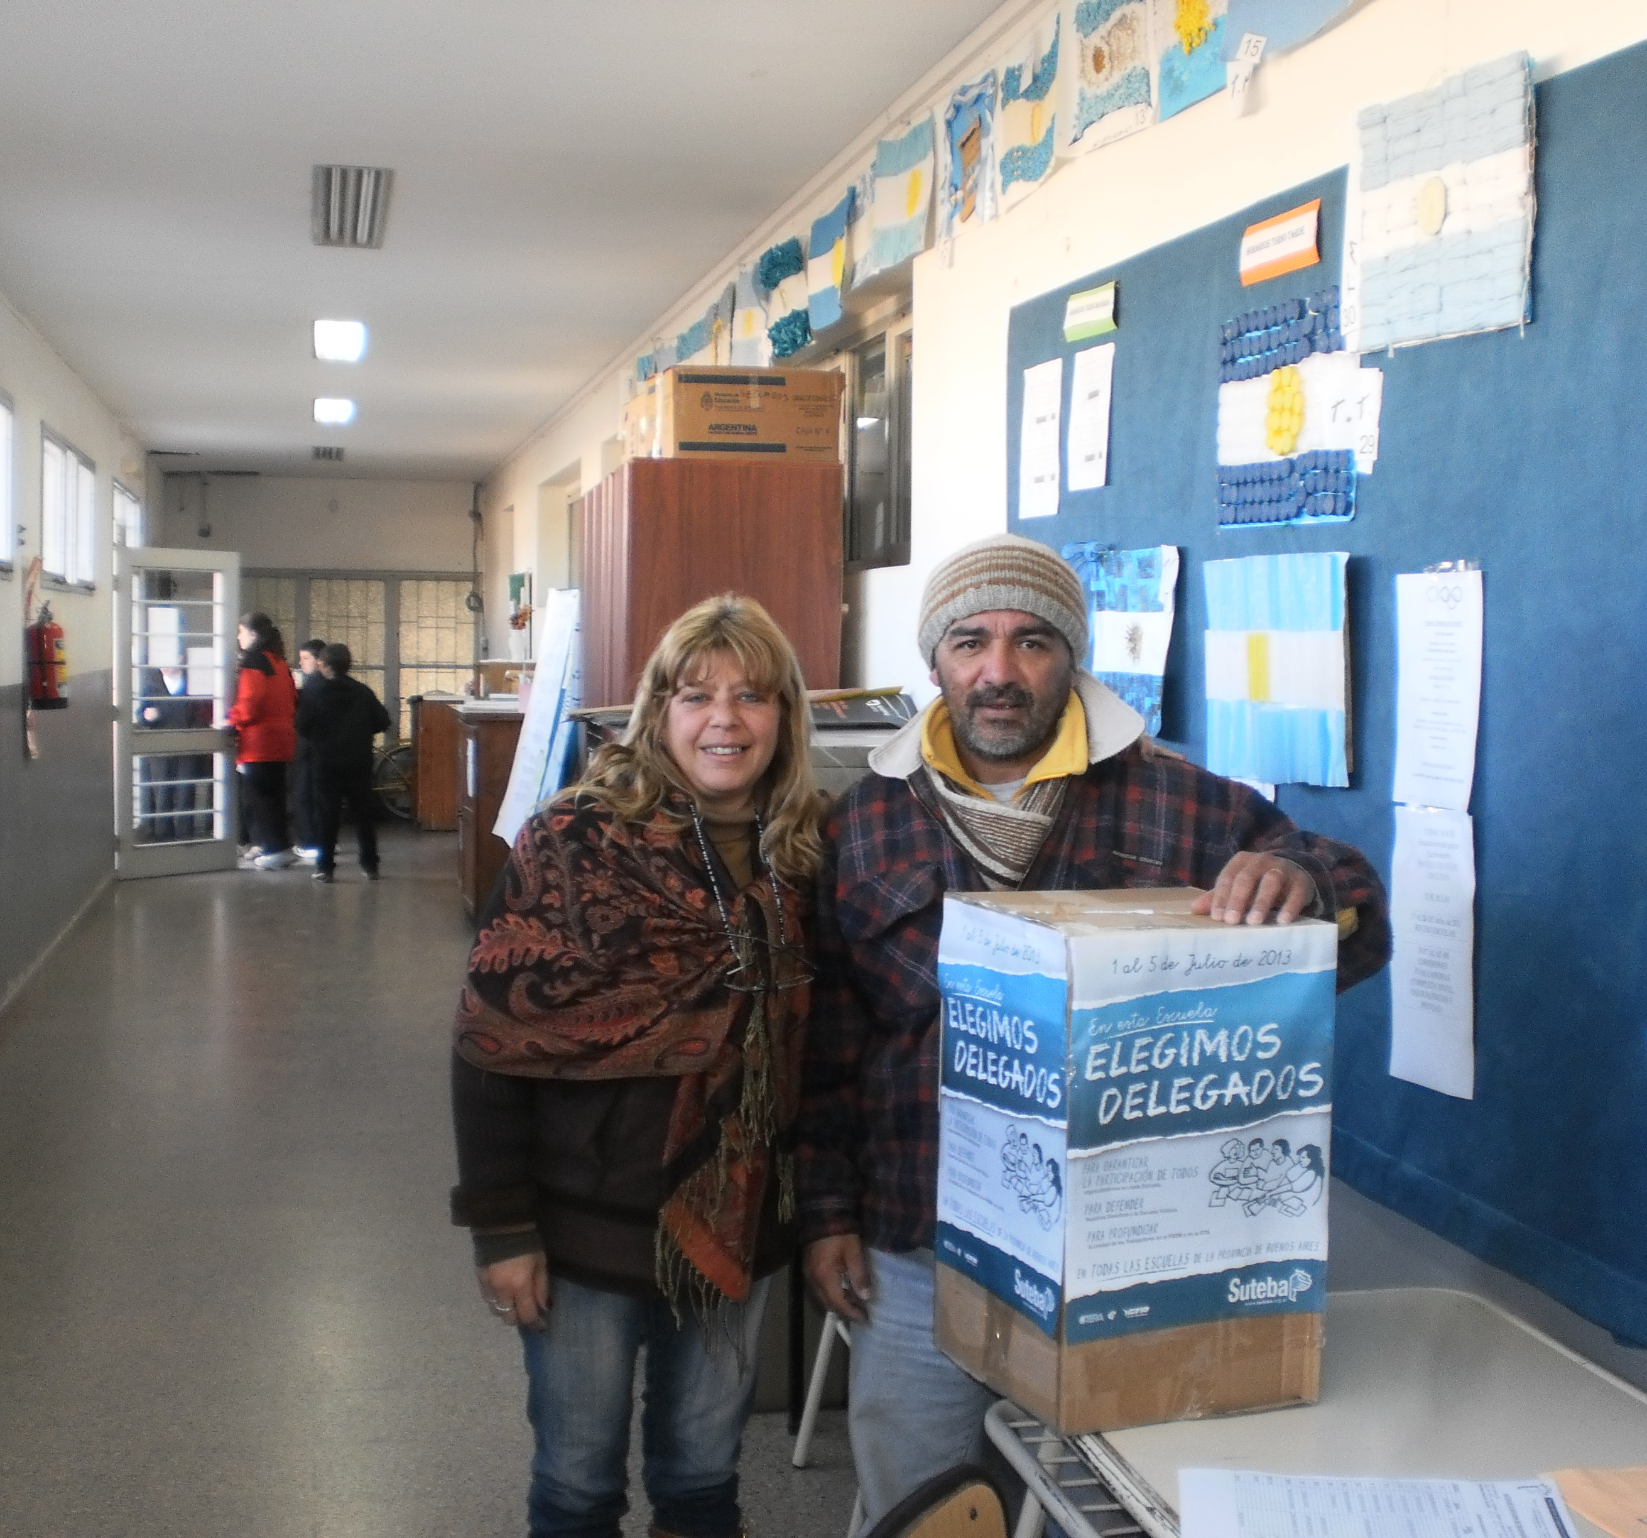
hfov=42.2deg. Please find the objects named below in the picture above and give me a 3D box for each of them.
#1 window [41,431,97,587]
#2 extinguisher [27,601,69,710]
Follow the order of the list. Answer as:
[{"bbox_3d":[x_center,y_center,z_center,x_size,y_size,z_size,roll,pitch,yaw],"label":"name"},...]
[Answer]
[{"bbox_3d":[-3.827,-1.264,10.767,0.090,0.745,2.372,0,4,-13],"label":"window"},{"bbox_3d":[-3.383,-0.493,9.314,0.170,0.480,0.170,0,4,-13],"label":"extinguisher"}]

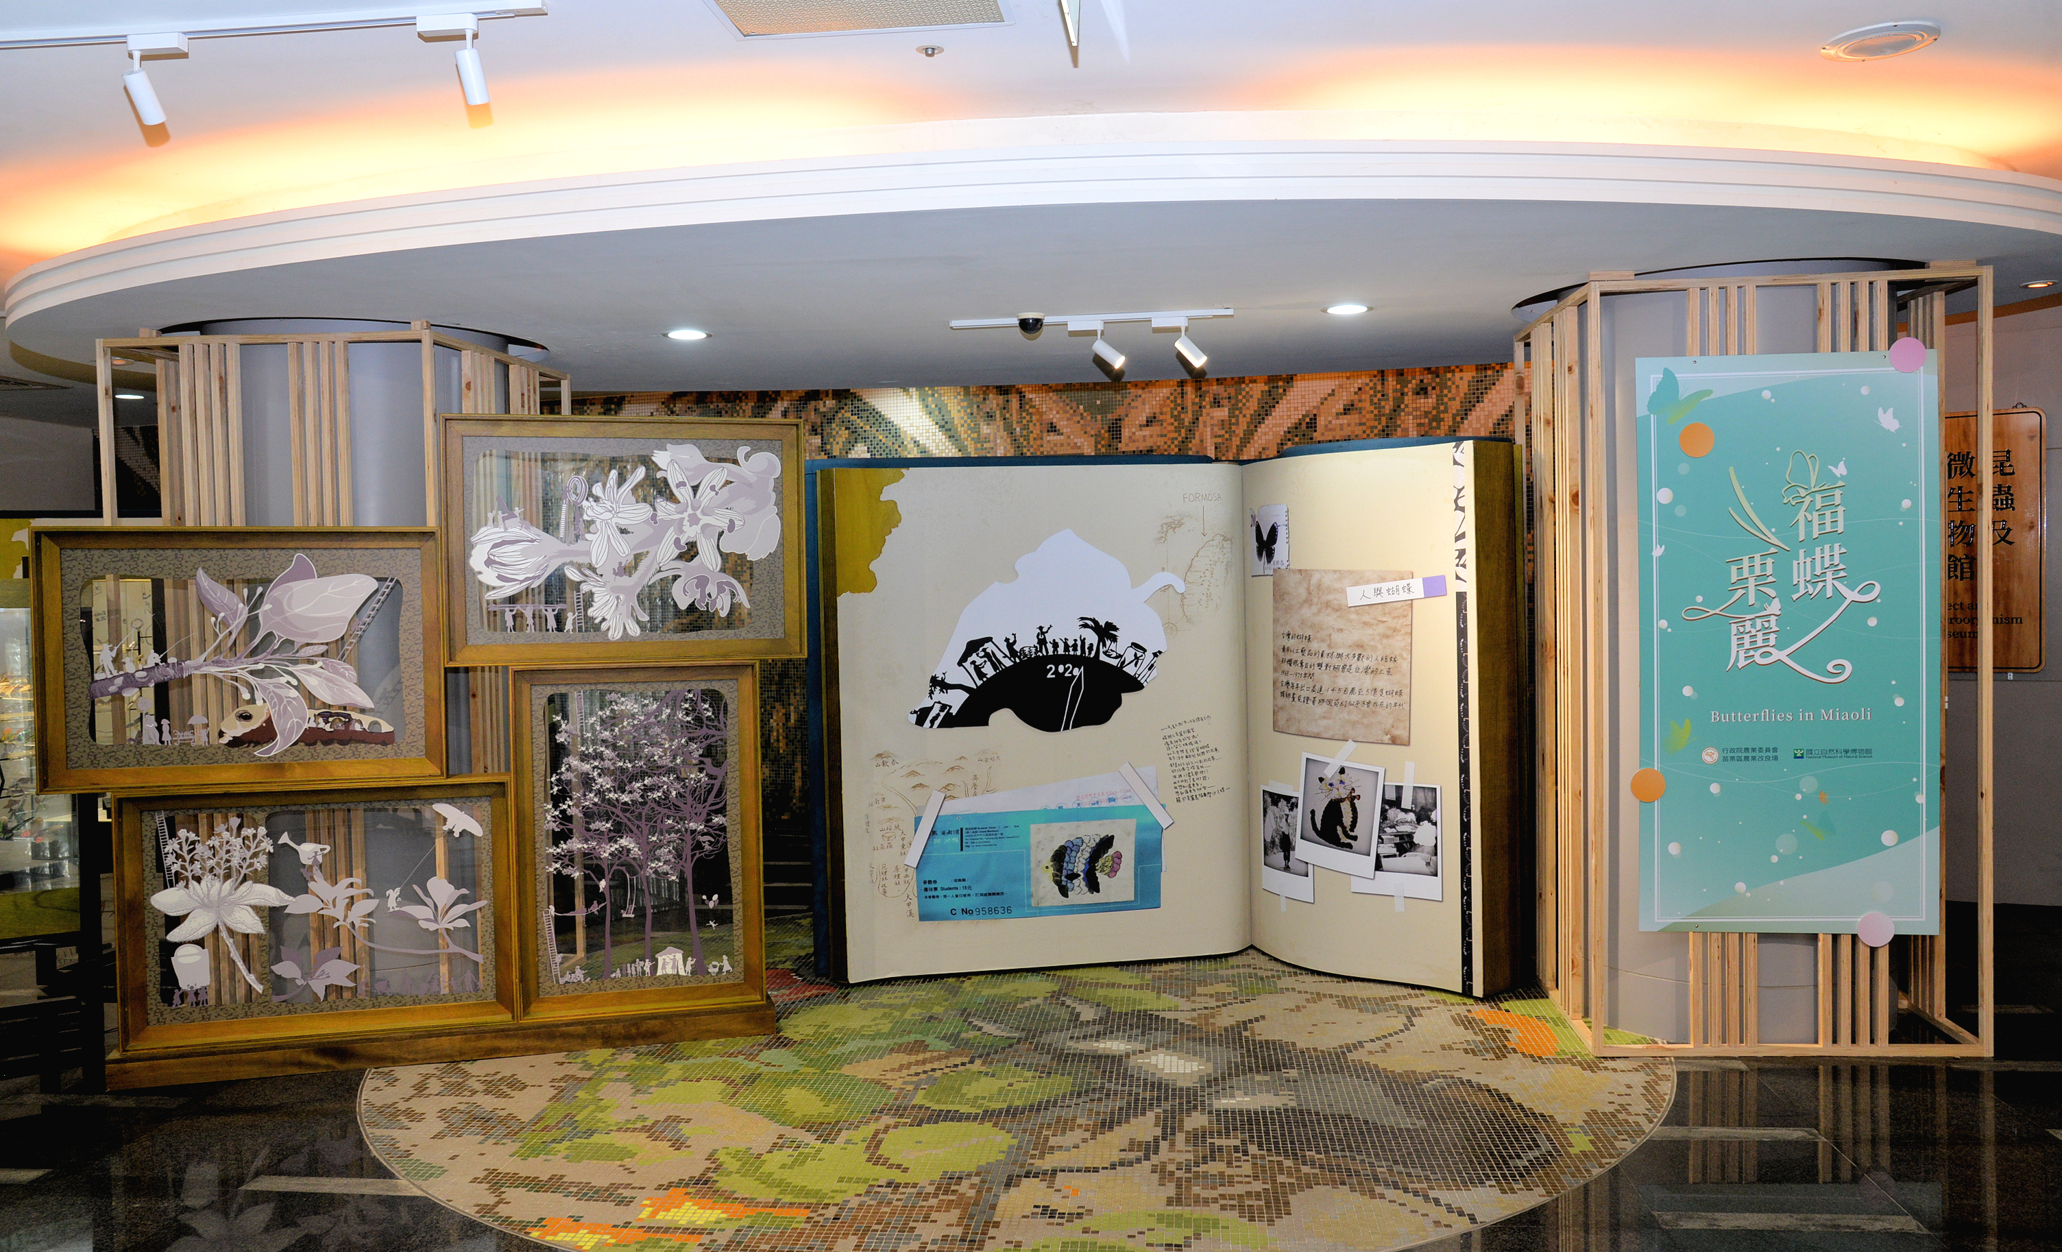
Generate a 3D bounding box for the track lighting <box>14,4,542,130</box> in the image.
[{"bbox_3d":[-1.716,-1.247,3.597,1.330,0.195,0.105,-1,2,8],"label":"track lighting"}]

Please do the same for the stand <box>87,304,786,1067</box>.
[{"bbox_3d":[-1.963,0.363,5.377,2.396,2.120,0.320,-1,2,-13],"label":"stand"}]

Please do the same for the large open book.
[{"bbox_3d":[0.509,0.340,6.377,2.730,2.020,0.818,-1,2,9],"label":"large open book"}]

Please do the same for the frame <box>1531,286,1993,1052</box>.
[{"bbox_3d":[2.427,0.108,5.571,1.206,2.457,1.170,-1,2,6],"label":"frame"}]

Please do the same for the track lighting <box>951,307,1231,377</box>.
[{"bbox_3d":[0.215,-0.999,5.673,1.000,0.195,0.110,-1,2,8],"label":"track lighting"}]

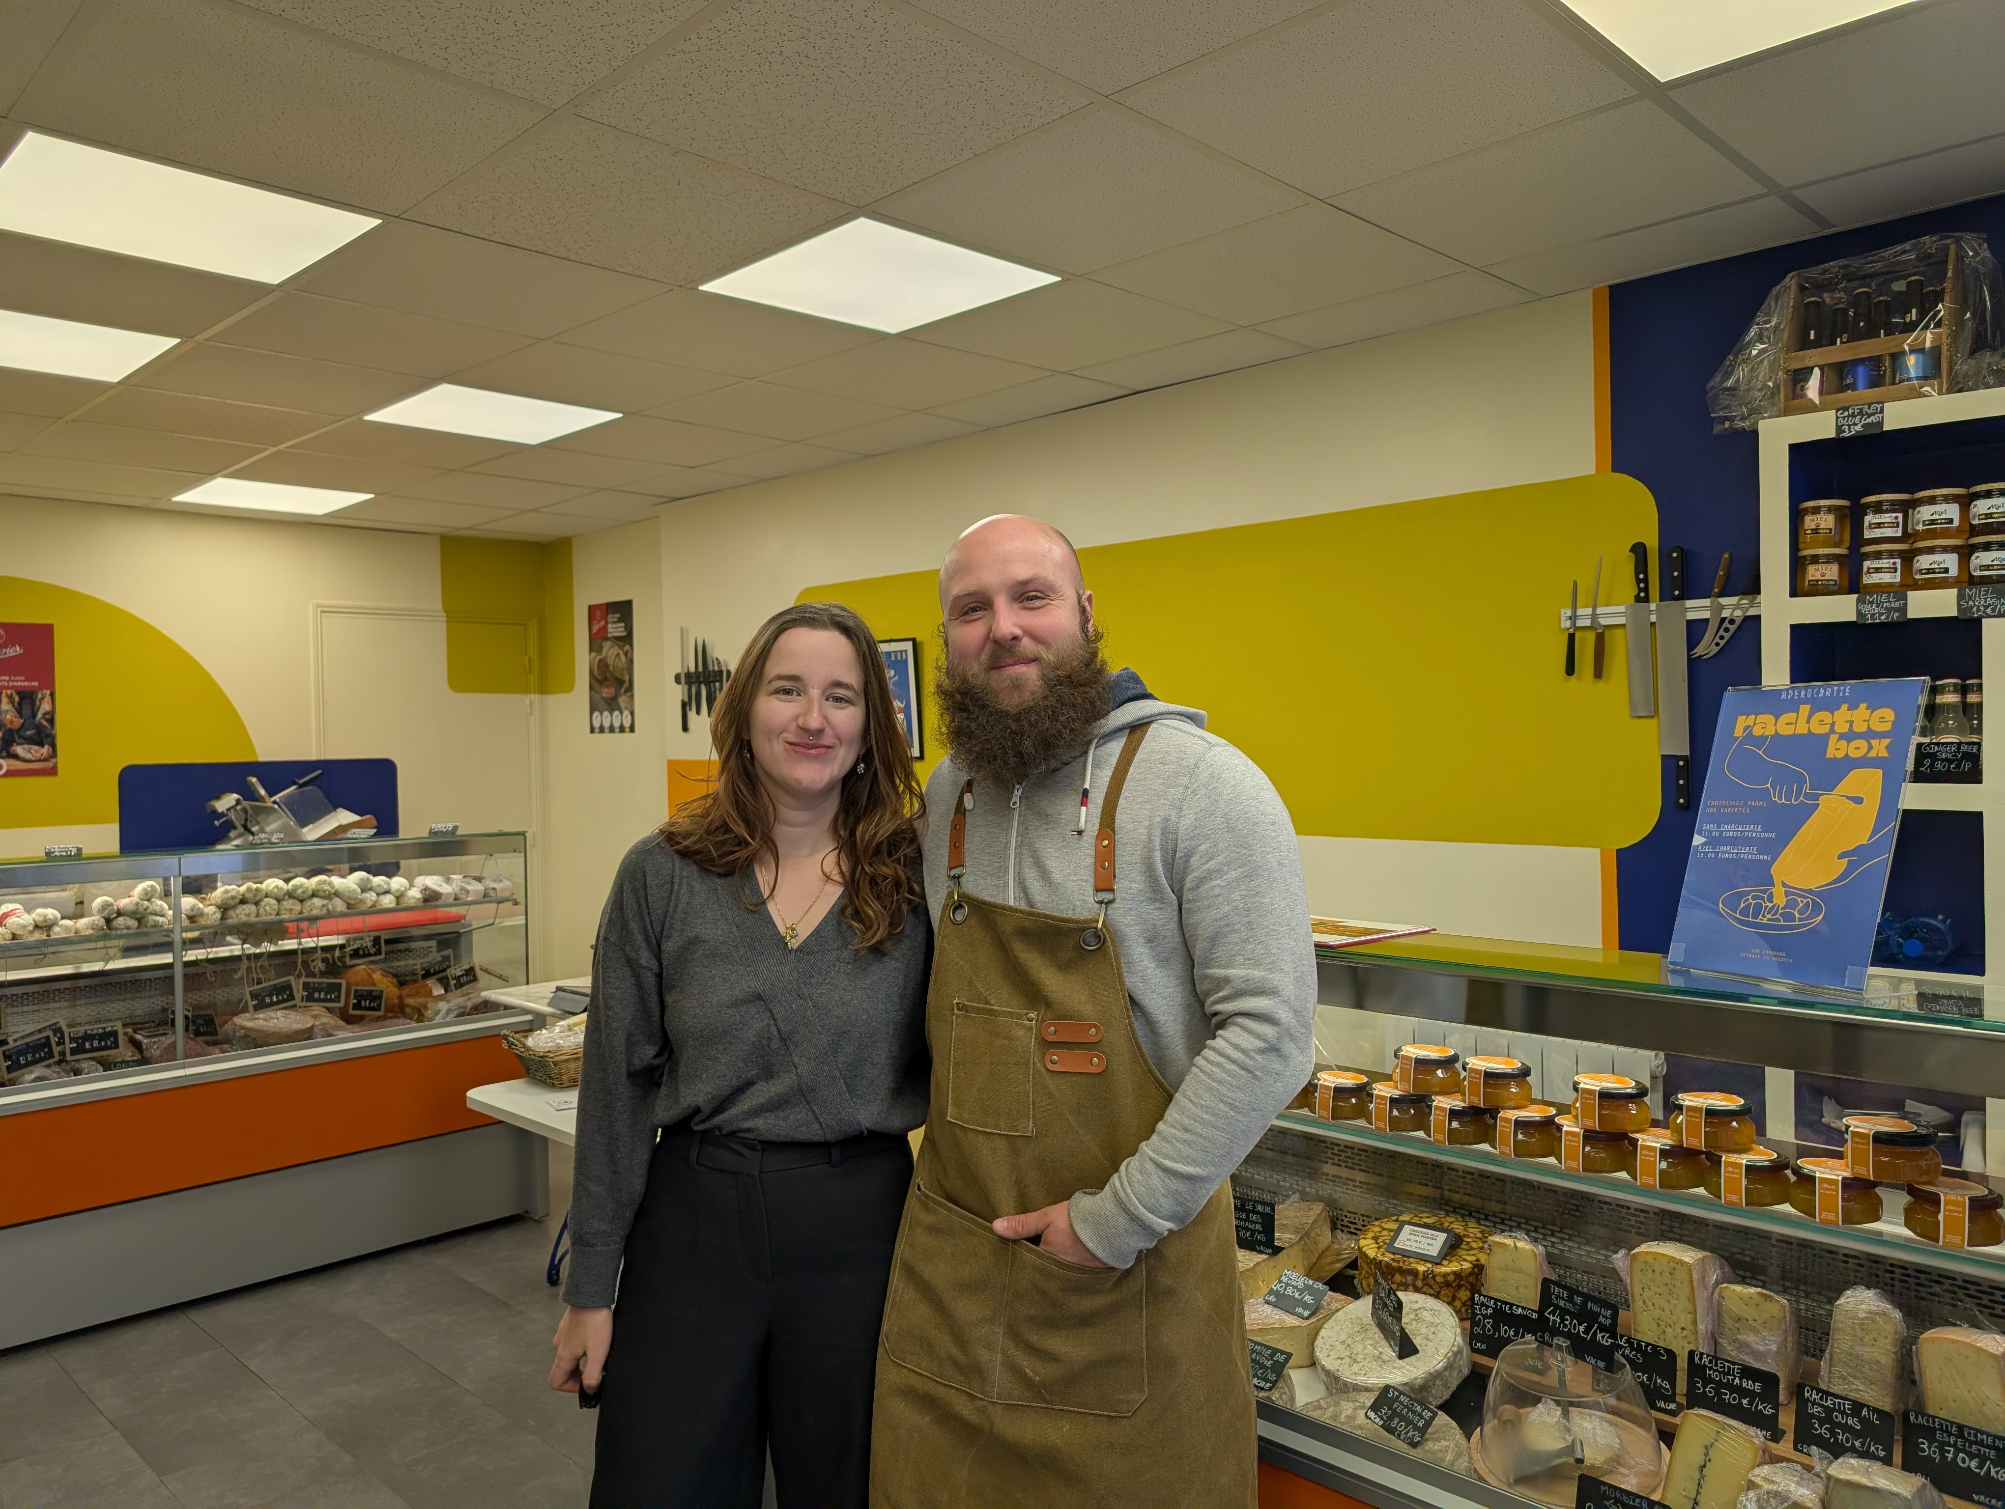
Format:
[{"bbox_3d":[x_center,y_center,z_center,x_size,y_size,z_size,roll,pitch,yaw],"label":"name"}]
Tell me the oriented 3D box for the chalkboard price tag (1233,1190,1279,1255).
[{"bbox_3d":[0.346,0.642,1.930,0.097,0.075,0.030,0,2,44],"label":"chalkboard price tag"}]

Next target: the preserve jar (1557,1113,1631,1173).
[{"bbox_3d":[0.638,0.418,1.505,0.075,0.045,0.075,-1,1,0],"label":"preserve jar"}]

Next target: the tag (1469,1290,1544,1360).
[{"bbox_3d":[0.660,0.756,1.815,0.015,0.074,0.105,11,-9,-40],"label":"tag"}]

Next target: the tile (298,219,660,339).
[{"bbox_3d":[-1.115,-1.012,2.983,0.598,0.018,0.598,0,1,44],"label":"tile"}]

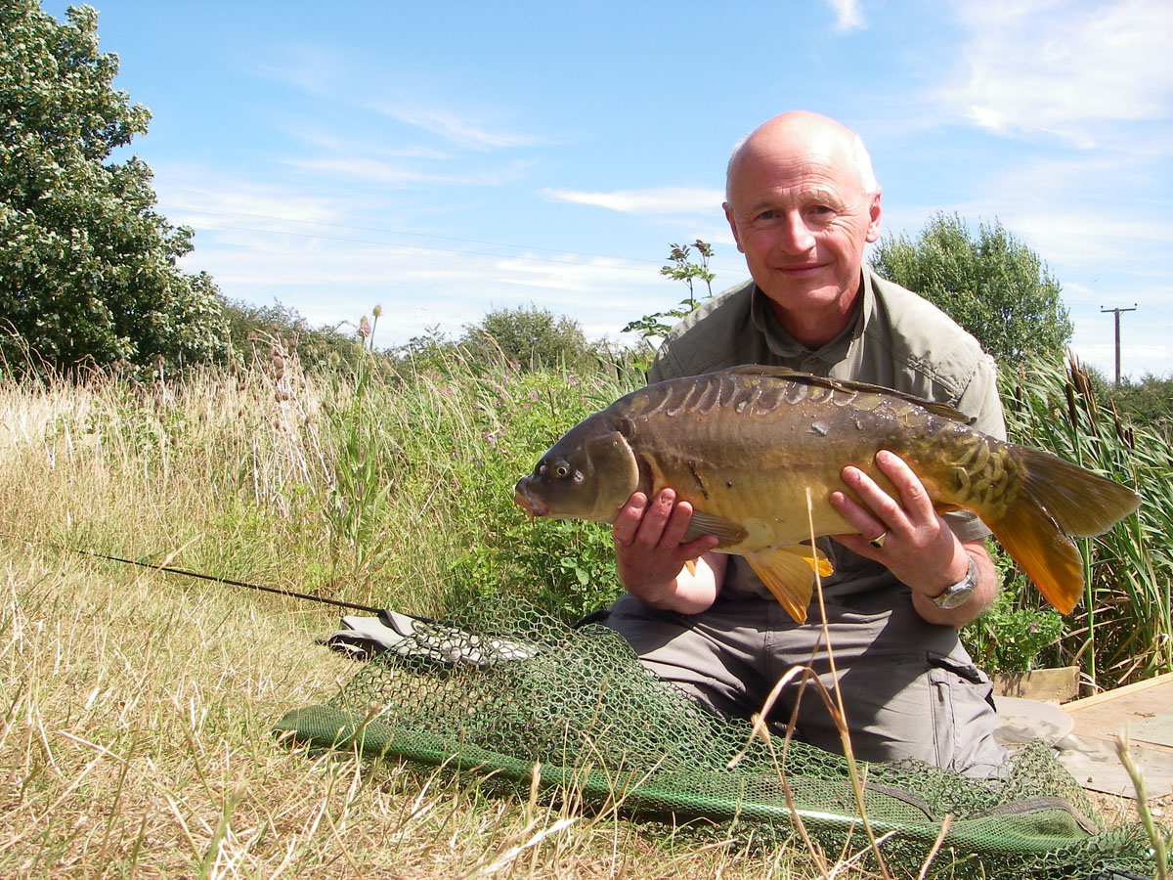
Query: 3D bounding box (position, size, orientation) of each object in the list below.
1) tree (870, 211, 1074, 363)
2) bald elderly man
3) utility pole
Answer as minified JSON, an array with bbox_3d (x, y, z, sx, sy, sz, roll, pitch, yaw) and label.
[{"bbox_3d":[8.650,-2.600,29.000,4.700,5.100,4.400,0,1,14],"label":"tree"},{"bbox_3d":[0.275,-0.005,1.580,0.550,0.790,0.860,0,1,7],"label":"bald elderly man"},{"bbox_3d":[30.900,-4.350,75.000,2.050,7.300,0.270,1,1,39],"label":"utility pole"}]

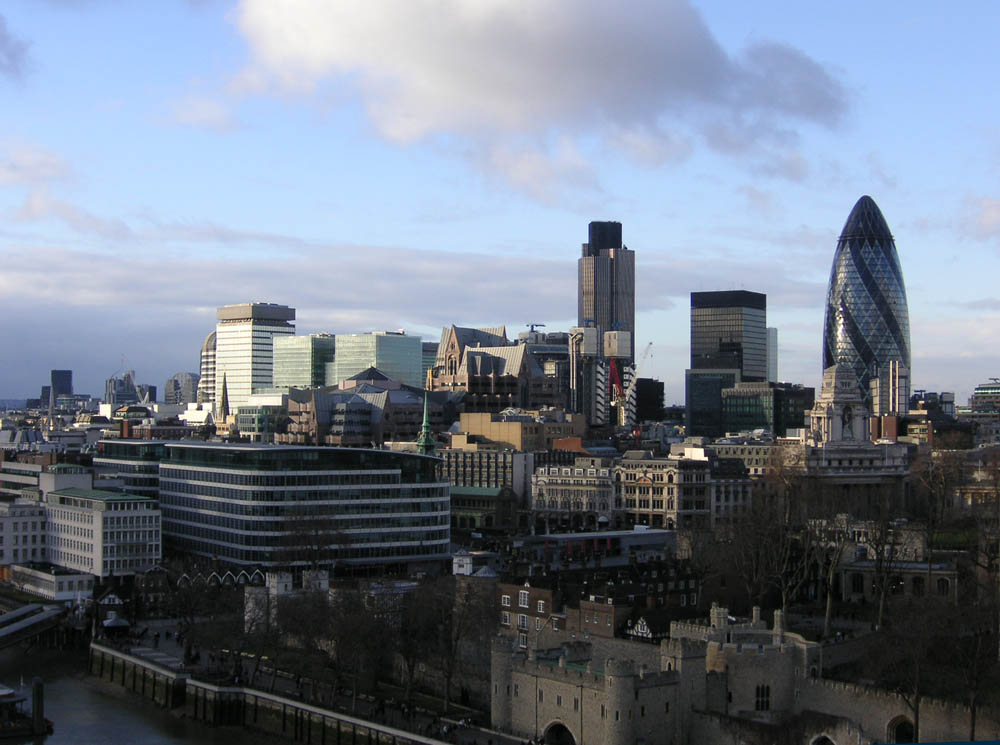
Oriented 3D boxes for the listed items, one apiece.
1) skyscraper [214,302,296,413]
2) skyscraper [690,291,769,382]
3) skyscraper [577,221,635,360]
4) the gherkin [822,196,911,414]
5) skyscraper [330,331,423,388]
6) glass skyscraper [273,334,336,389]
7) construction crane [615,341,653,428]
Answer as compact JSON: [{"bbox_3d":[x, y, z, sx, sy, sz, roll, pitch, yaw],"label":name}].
[{"bbox_3d":[-139.320,8.170,822.550,30.500,92.000,32.700,-1,-2,39],"label":"skyscraper"},{"bbox_3d":[162.000,0.830,1020.600,38.500,115.000,44.000,-1,-2,31],"label":"skyscraper"},{"bbox_3d":[88.520,-34.240,1197.850,46.500,183.000,45.000,0,-1,4],"label":"skyscraper"},{"bbox_3d":[248.970,-29.990,977.750,56.500,180.000,56.500,0,-1,14],"label":"the gherkin"},{"bbox_3d":[-65.600,16.880,781.900,27.600,72.000,41.400,-1,-2,33],"label":"skyscraper"},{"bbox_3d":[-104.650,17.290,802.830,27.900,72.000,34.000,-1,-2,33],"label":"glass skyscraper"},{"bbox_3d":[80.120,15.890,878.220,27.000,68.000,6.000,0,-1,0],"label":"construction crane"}]

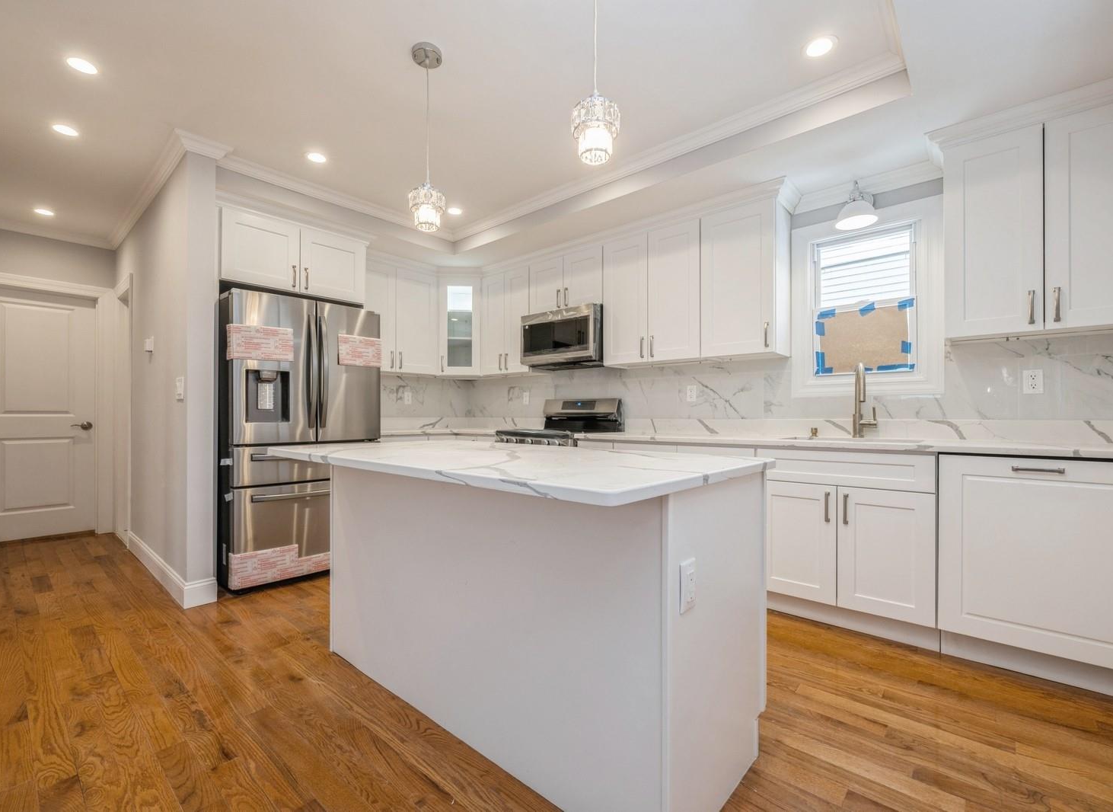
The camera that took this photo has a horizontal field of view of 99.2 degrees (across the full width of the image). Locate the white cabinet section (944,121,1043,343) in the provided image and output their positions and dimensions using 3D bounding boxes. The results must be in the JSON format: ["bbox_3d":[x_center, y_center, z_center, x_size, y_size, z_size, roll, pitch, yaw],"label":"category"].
[{"bbox_3d":[2.086,-0.773,2.279,0.333,0.900,0.337,0,-1,41],"label":"white cabinet section"}]

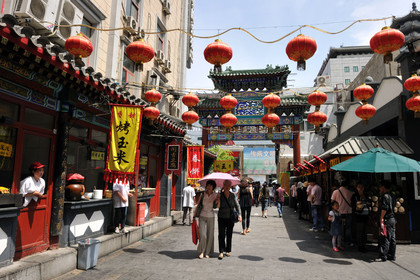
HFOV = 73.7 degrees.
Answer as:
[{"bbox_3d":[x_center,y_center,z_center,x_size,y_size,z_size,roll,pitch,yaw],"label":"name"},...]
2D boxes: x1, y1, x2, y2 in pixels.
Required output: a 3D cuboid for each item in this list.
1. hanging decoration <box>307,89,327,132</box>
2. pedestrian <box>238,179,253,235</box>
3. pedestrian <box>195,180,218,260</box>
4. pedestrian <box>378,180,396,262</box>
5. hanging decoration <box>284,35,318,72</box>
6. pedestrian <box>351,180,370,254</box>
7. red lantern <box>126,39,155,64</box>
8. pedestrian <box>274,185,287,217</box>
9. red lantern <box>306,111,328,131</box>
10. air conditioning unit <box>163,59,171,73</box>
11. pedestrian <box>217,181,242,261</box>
[{"bbox_3d":[2.171,-0.571,5.670,0.360,0.850,0.360,0,-8,12],"label":"hanging decoration"},{"bbox_3d":[1.167,2.099,8.982,0.460,1.720,0.380,-1,-9,11],"label":"pedestrian"},{"bbox_3d":[-0.056,1.665,5.986,0.500,1.600,0.360,1,-8,5],"label":"pedestrian"},{"bbox_3d":[3.859,1.764,6.180,0.400,1.700,0.480,-2,-9,17],"label":"pedestrian"},{"bbox_3d":[1.184,-1.140,3.620,0.380,0.480,0.380,-2,-10,11],"label":"hanging decoration"},{"bbox_3d":[3.731,1.910,6.975,0.480,1.630,0.360,-1,-9,14],"label":"pedestrian"},{"bbox_3d":[-0.955,-1.221,3.860,0.380,0.330,0.380,-2,-10,11],"label":"red lantern"},{"bbox_3d":[3.603,3.074,14.325,0.520,1.630,0.420,0,-9,6],"label":"pedestrian"},{"bbox_3d":[2.169,-0.379,5.670,0.360,0.390,0.360,0,-8,12],"label":"red lantern"},{"bbox_3d":[-2.979,-5.189,19.400,0.340,0.640,0.820,-3,-10,15],"label":"air conditioning unit"},{"bbox_3d":[0.427,1.670,6.023,0.530,1.620,0.360,1,-8,5],"label":"pedestrian"}]

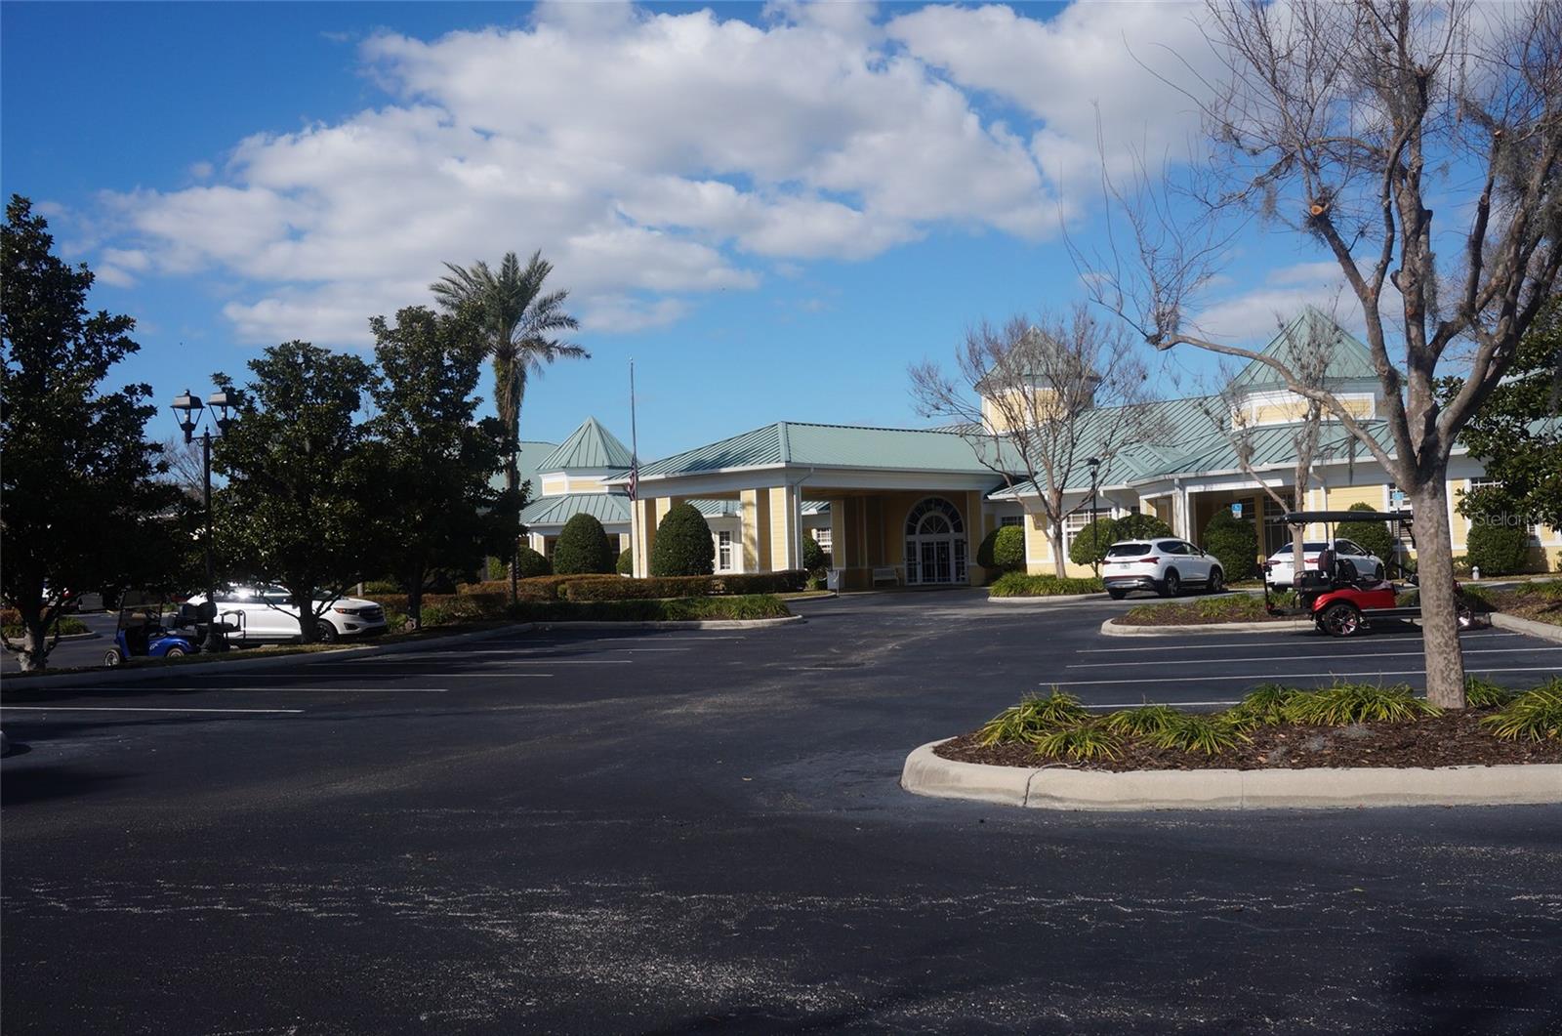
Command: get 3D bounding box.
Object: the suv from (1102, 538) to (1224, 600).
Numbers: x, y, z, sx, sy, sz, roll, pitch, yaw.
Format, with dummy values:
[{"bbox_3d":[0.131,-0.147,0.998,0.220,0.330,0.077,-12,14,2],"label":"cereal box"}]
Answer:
[{"bbox_3d":[11.600,1.520,44.400,1.900,1.700,4.760,-4,-3,42],"label":"suv"}]

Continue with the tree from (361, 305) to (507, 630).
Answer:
[{"bbox_3d":[-8.189,-1.214,35.300,3.500,7.640,3.500,-2,-2,0],"label":"tree"}]

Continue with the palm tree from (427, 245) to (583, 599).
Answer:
[{"bbox_3d":[-9.300,-3.128,50.000,5.200,11.930,5.200,-2,-2,0],"label":"palm tree"}]

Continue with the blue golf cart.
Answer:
[{"bbox_3d":[-15.111,2.646,35.659,2.500,1.800,1.200,-2,-2,11],"label":"blue golf cart"}]

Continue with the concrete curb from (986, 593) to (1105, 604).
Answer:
[{"bbox_3d":[8.034,2.443,45.000,3.900,0.160,1.100,-1,-2,-15],"label":"concrete curb"}]

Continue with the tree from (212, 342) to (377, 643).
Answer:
[{"bbox_3d":[-10.578,-0.530,32.000,3.600,6.520,3.600,-2,-2,0],"label":"tree"}]

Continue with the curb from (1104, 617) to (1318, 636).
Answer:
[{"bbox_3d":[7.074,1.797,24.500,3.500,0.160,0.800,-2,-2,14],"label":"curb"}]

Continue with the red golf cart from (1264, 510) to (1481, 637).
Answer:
[{"bbox_3d":[9.209,0.873,23.264,3.000,1.910,1.220,-2,-2,14],"label":"red golf cart"}]

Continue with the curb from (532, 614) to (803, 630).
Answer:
[{"bbox_3d":[-2.759,2.607,36.800,7.000,0.160,0.900,-3,-2,22],"label":"curb"}]

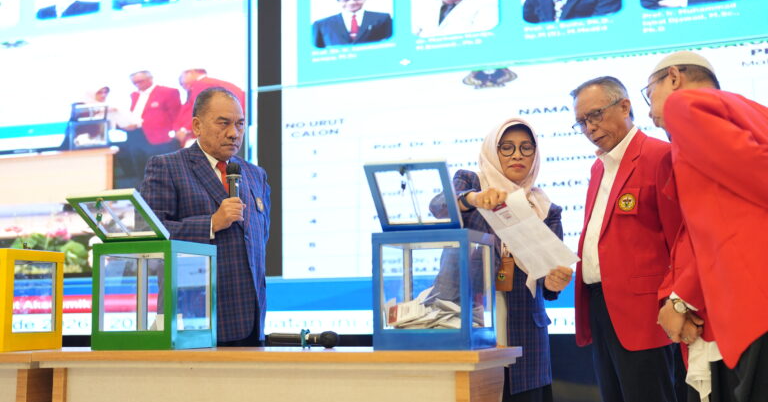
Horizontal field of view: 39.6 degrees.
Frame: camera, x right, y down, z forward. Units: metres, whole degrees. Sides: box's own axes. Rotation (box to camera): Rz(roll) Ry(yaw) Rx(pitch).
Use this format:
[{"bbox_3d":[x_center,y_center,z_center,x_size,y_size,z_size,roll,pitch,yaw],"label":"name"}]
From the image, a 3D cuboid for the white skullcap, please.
[{"bbox_3d":[0.862,-0.393,3.070,0.195,0.080,0.175,-4,-7,8],"label":"white skullcap"}]

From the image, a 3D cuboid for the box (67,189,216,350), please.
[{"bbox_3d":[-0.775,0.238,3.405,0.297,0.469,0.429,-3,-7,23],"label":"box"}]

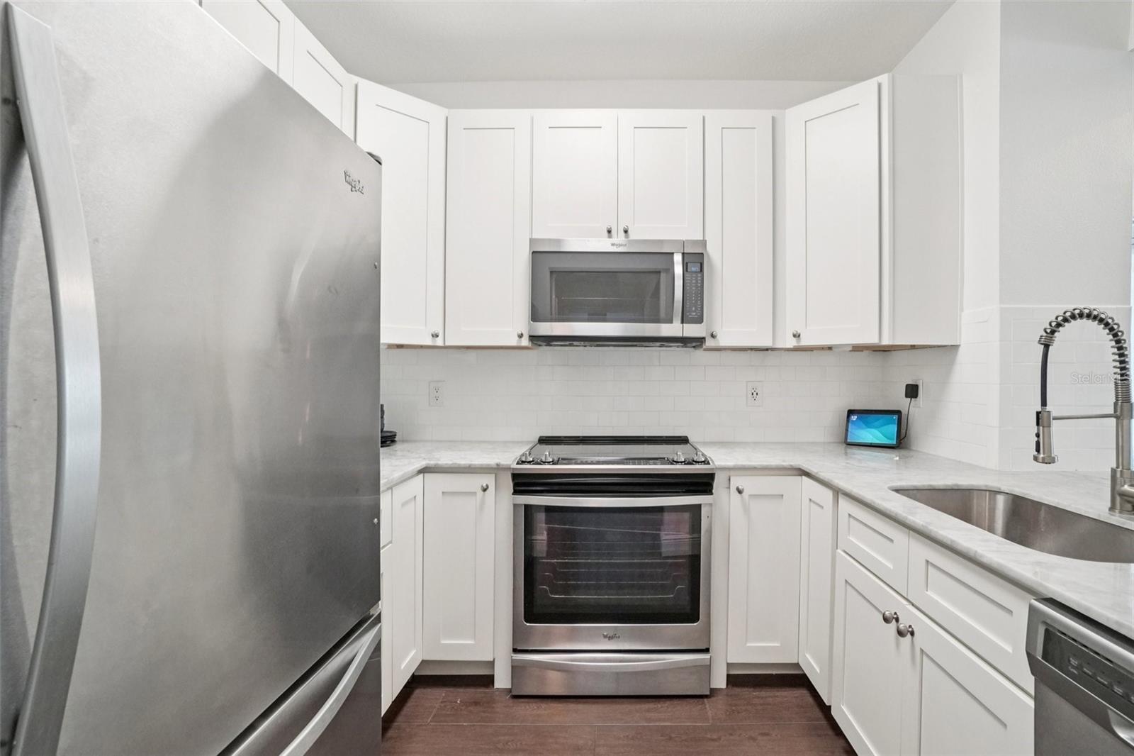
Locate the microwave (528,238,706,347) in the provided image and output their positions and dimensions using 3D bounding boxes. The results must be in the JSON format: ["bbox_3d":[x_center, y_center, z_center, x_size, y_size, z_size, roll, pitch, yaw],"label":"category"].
[{"bbox_3d":[0.228,-0.378,2.235,0.763,0.435,0.425,0,0,3],"label":"microwave"}]

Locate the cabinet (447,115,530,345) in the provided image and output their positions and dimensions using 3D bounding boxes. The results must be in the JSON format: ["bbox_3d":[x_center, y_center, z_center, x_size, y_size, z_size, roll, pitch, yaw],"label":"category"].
[{"bbox_3d":[-0.345,-0.672,2.285,0.384,1.060,0.325,0,0,3],"label":"cabinet"}]

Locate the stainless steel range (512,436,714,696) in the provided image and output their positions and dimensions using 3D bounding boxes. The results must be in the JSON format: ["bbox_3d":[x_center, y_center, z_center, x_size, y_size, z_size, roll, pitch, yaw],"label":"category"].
[{"bbox_3d":[0.193,0.753,2.110,0.760,0.925,0.685,0,0,3],"label":"stainless steel range"}]

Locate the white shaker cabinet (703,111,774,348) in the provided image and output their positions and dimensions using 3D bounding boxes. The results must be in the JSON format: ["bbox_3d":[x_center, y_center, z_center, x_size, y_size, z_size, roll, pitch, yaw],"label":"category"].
[{"bbox_3d":[0.780,-0.672,2.285,0.310,1.060,0.325,0,0,3],"label":"white shaker cabinet"}]

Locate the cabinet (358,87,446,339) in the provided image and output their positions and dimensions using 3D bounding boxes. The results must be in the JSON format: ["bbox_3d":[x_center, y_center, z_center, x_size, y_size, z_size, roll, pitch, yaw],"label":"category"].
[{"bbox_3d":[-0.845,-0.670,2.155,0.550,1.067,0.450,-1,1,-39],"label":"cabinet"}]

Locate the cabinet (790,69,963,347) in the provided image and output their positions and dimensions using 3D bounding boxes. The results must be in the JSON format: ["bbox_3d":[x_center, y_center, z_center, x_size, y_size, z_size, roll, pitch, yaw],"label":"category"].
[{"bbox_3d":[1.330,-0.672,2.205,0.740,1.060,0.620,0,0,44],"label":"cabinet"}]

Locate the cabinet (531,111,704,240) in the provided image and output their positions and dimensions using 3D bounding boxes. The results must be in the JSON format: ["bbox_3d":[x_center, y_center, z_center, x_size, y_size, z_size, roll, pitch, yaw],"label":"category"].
[{"bbox_3d":[0.238,-0.900,2.280,0.765,0.605,0.325,0,0,3],"label":"cabinet"}]

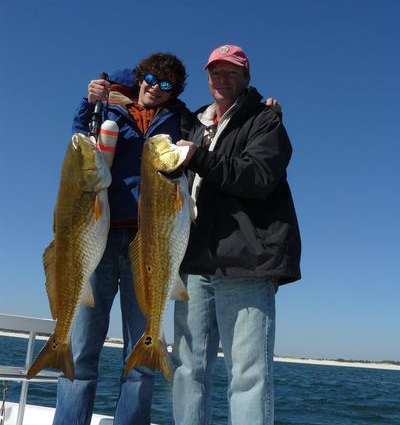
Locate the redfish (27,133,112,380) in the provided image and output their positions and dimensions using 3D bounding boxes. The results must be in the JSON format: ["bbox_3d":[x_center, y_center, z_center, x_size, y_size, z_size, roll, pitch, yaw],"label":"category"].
[{"bbox_3d":[-0.460,0.149,2.014,0.220,0.900,0.140,5,-14,0],"label":"redfish"}]

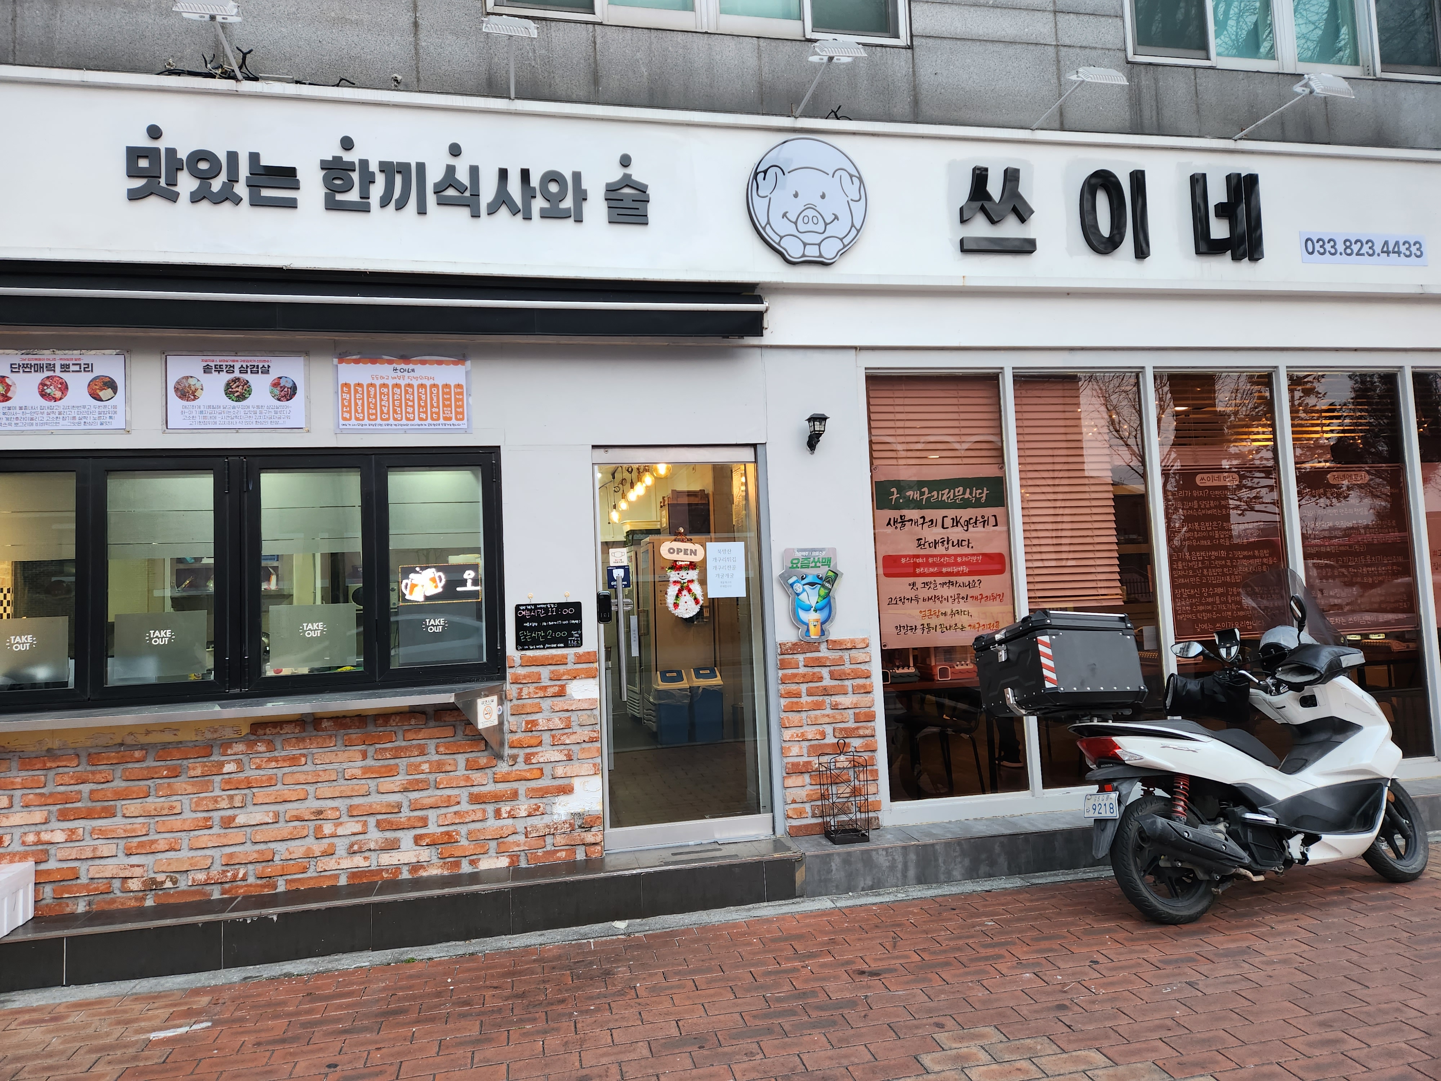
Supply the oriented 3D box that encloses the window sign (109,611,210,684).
[{"bbox_3d":[-2.630,0.493,4.509,0.392,0.301,0.010,-2,-4,-12],"label":"window sign"}]

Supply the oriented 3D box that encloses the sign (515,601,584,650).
[{"bbox_3d":[-0.867,0.436,4.858,0.332,0.232,0.020,-2,-4,-12],"label":"sign"}]

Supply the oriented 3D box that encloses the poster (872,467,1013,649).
[{"bbox_3d":[1.248,0.091,5.379,0.785,0.990,0.020,-2,-4,-11],"label":"poster"}]

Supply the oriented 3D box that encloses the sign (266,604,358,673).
[{"bbox_3d":[-1.968,0.469,4.633,0.405,0.315,0.020,-2,-4,-12],"label":"sign"}]

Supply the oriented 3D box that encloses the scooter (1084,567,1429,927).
[{"bbox_3d":[2.491,0.908,4.398,1.950,1.450,0.780,-1,-5,-18],"label":"scooter"}]

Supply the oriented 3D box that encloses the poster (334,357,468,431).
[{"bbox_3d":[-1.591,-0.731,4.785,0.635,0.360,0.020,-2,-4,-12],"label":"poster"}]

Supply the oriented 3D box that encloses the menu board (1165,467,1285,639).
[{"bbox_3d":[3.040,0.063,5.748,0.790,1.032,0.020,-2,-4,-11],"label":"menu board"}]

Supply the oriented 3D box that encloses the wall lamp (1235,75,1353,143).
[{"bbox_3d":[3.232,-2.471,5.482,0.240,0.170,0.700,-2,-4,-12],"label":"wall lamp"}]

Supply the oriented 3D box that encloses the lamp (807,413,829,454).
[{"bbox_3d":[0.517,-0.583,5.191,0.115,0.215,0.130,-2,-4,-12],"label":"lamp"}]

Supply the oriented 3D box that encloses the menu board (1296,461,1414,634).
[{"bbox_3d":[3.939,0.044,5.925,0.790,1.036,0.020,-2,-4,-11],"label":"menu board"}]

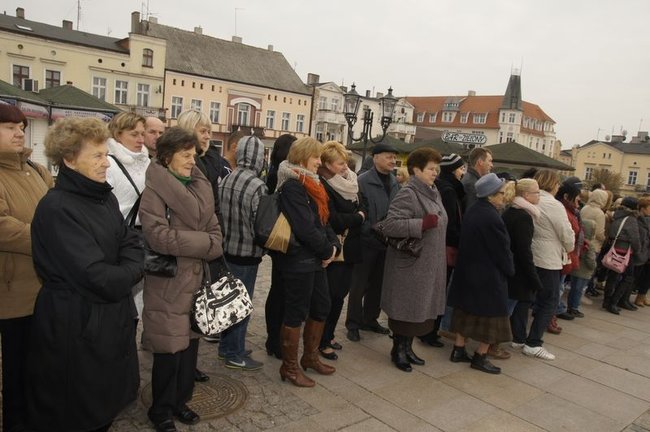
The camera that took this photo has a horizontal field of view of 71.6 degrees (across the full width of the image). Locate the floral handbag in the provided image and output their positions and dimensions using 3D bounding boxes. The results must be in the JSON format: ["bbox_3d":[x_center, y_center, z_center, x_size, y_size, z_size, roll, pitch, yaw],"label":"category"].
[{"bbox_3d":[-0.574,0.452,2.500,0.320,0.340,0.160,-21,16,-28],"label":"floral handbag"}]

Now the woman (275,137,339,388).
[{"bbox_3d":[-0.126,0.301,3.062,0.380,1.671,0.460,6,4,16],"label":"woman"}]

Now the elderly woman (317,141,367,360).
[{"bbox_3d":[0.130,0.263,3.563,0.340,1.709,0.460,6,4,20],"label":"elderly woman"}]

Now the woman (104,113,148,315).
[{"bbox_3d":[-1.274,0.230,2.818,0.360,1.720,0.500,7,5,28],"label":"woman"}]

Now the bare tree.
[{"bbox_3d":[23.382,-1.773,38.082,3.300,4.460,3.300,5,4,0],"label":"bare tree"}]

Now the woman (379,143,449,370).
[{"bbox_3d":[0.732,0.352,3.545,0.440,1.690,0.550,9,6,38],"label":"woman"}]

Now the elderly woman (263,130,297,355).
[{"bbox_3d":[-0.338,0.249,3.519,0.340,1.720,0.460,5,5,8],"label":"elderly woman"}]

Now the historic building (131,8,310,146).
[{"bbox_3d":[-10.341,-10.620,46.314,16.000,15.600,11.000,2,5,-32],"label":"historic building"}]

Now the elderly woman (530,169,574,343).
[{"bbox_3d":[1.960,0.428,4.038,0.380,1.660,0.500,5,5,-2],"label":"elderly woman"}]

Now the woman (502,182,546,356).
[{"bbox_3d":[1.780,0.443,4.023,0.340,1.555,0.450,5,4,2],"label":"woman"}]

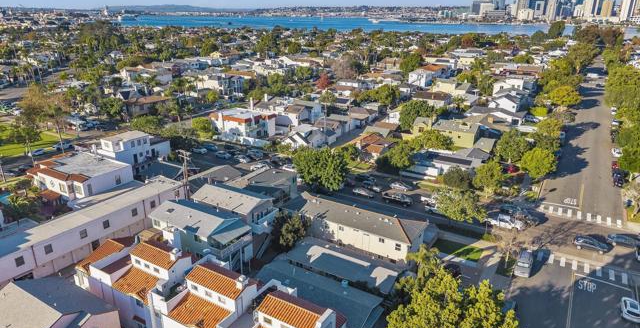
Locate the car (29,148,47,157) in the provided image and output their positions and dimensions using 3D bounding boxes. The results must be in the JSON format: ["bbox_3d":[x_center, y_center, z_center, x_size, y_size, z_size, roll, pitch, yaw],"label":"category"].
[{"bbox_3d":[-67.898,-2.711,106.636,1.800,1.450,4.500,11,22,29],"label":"car"}]

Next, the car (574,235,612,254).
[{"bbox_3d":[40.982,12.120,66.696,4.700,1.480,1.830,11,22,29],"label":"car"}]

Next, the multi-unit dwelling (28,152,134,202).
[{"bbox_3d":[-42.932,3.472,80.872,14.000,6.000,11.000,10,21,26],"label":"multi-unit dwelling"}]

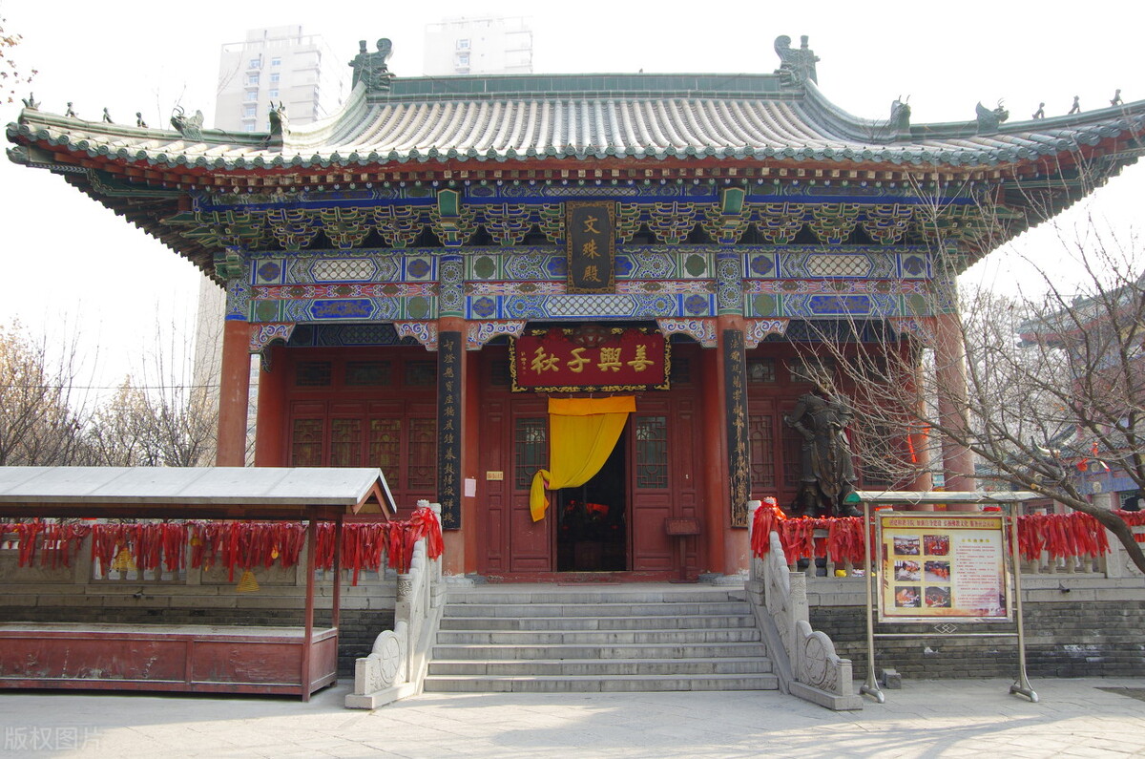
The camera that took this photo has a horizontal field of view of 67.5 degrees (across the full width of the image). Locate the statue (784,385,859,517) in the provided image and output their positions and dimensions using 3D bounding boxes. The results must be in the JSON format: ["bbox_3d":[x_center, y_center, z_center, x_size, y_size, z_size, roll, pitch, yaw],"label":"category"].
[{"bbox_3d":[3.886,0.964,13.374,1.110,2.360,0.720,1,-11,-6],"label":"statue"}]

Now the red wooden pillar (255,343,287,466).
[{"bbox_3d":[-5.187,1.305,14.701,0.440,3.988,0.440,-1,-11,0],"label":"red wooden pillar"}]

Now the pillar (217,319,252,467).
[{"bbox_3d":[-5.203,1.016,13.111,0.440,3.964,0.440,-1,-11,0],"label":"pillar"}]

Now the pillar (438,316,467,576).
[{"bbox_3d":[-1.851,0.980,13.091,0.440,3.947,0.440,-1,-11,0],"label":"pillar"}]

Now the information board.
[{"bbox_3d":[4.067,2.048,9.370,1.466,1.182,0.100,-1,-11,2],"label":"information board"}]

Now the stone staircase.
[{"bbox_3d":[0.319,3.159,10.525,3.987,0.980,1.862,-1,-11,0],"label":"stone staircase"}]

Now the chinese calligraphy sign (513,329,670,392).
[{"bbox_3d":[0.302,-0.336,14.719,2.750,1.107,0.140,-1,7,0],"label":"chinese calligraphy sign"}]

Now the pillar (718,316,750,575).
[{"bbox_3d":[2.468,0.955,13.061,0.440,3.952,0.440,-1,-11,0],"label":"pillar"}]

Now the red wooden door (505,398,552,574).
[{"bbox_3d":[-0.714,1.791,14.573,0.730,2.872,0.080,-1,-11,0],"label":"red wooden door"}]

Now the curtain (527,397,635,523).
[{"bbox_3d":[0.169,1.336,14.530,1.811,2.119,0.200,-1,-11,0],"label":"curtain"}]

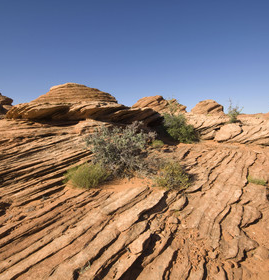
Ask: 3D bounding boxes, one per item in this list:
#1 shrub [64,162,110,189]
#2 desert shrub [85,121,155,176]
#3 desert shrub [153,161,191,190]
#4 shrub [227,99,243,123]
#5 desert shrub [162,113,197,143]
[{"bbox_3d":[-0.983,0.711,4.050,0.890,0.451,0.750,0,7,0],"label":"shrub"},{"bbox_3d":[-0.354,0.188,4.900,1.675,1.330,1.400,0,7,0],"label":"desert shrub"},{"bbox_3d":[0.756,0.705,4.000,0.696,0.554,0.650,0,7,0],"label":"desert shrub"},{"bbox_3d":[5.779,-1.702,11.500,0.735,1.372,0.850,0,7,0],"label":"shrub"},{"bbox_3d":[2.127,-0.601,9.500,1.539,1.415,1.500,0,7,0],"label":"desert shrub"}]

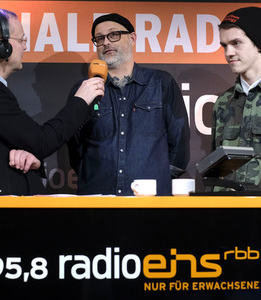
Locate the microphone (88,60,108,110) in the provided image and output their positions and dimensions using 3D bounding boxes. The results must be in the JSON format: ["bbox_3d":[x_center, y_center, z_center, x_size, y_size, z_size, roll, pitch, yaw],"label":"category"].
[{"bbox_3d":[-0.128,-0.253,2.600,0.078,0.215,0.078,2,-28,0],"label":"microphone"}]

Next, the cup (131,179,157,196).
[{"bbox_3d":[0.045,0.133,2.310,0.105,0.060,0.080,5,-7,-45],"label":"cup"}]

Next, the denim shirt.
[{"bbox_3d":[-0.009,0.004,2.846,0.540,0.780,0.330,-1,-5,10],"label":"denim shirt"}]

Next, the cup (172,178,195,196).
[{"bbox_3d":[0.184,0.133,2.310,0.080,0.060,0.100,0,-5,0],"label":"cup"}]

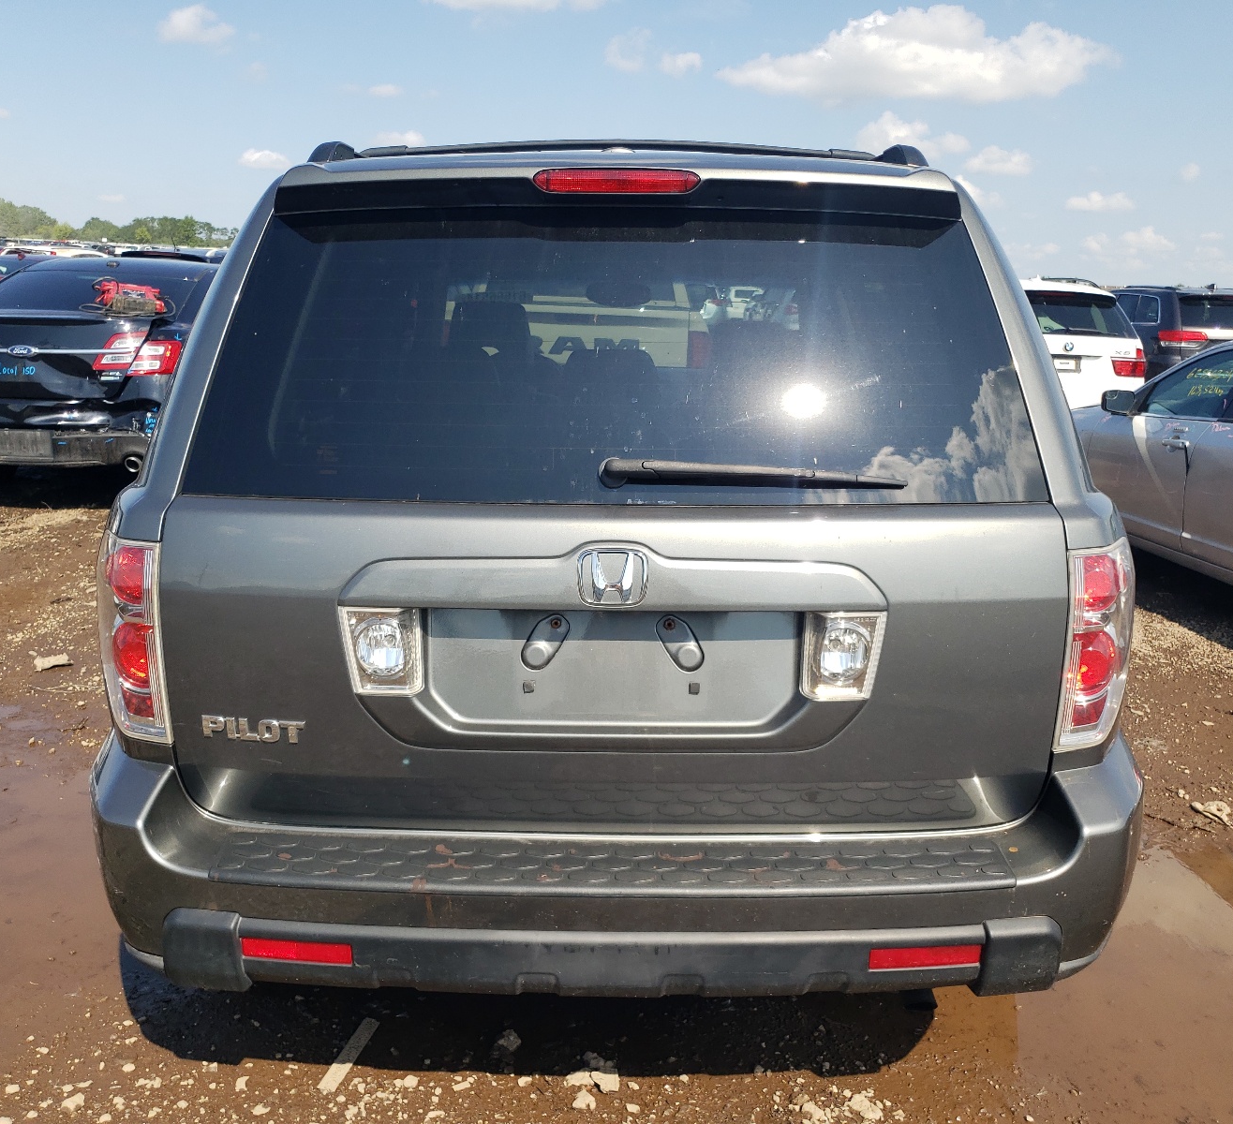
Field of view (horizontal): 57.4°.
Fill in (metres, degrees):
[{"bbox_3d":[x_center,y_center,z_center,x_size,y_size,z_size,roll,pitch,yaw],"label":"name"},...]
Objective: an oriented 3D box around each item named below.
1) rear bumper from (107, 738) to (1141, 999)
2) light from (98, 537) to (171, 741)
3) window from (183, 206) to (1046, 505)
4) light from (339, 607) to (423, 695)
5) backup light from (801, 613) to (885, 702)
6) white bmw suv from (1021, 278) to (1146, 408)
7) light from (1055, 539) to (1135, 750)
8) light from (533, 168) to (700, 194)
[{"bbox_3d":[-0.005,0.496,2.016,1.910,0.350,0.460,1,15,0],"label":"rear bumper"},{"bbox_3d":[-0.846,0.103,1.988,0.190,0.360,0.200,1,15,0],"label":"light"},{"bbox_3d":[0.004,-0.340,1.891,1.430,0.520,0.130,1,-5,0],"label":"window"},{"bbox_3d":[-0.391,0.145,1.910,0.140,0.148,0.065,1,15,0],"label":"light"},{"bbox_3d":[0.372,0.162,1.912,0.140,0.148,0.065,1,15,0],"label":"backup light"},{"bbox_3d":[4.913,-2.741,14.487,1.930,1.770,4.850,3,15,0],"label":"white bmw suv"},{"bbox_3d":[0.842,0.132,1.991,0.190,0.360,0.200,1,15,0],"label":"light"},{"bbox_3d":[0.001,-0.631,1.866,0.272,0.043,0.050,1,15,0],"label":"light"}]

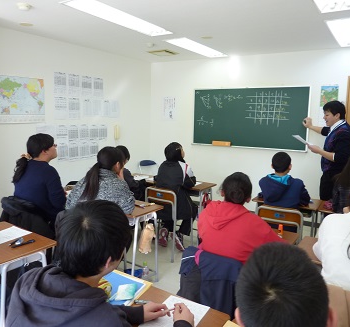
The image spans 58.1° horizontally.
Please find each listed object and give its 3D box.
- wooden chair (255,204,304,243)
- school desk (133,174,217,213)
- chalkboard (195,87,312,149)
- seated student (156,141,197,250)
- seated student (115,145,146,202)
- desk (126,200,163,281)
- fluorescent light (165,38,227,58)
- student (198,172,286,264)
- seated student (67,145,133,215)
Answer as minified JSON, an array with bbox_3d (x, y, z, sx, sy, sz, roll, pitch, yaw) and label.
[{"bbox_3d":[0.966,0.755,2.847,0.390,0.770,0.460,7,10,33],"label":"wooden chair"},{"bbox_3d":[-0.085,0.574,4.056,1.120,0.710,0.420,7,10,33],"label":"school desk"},{"bbox_3d":[1.069,-0.681,4.781,1.810,0.910,0.060,7,10,33],"label":"chalkboard"},{"bbox_3d":[0.034,0.381,3.575,0.480,1.245,0.620,8,11,37],"label":"seated student"},{"bbox_3d":[-0.601,0.356,3.698,0.480,1.140,0.720,8,11,38],"label":"seated student"},{"bbox_3d":[-0.465,0.714,2.810,0.600,0.700,0.400,7,10,33],"label":"desk"},{"bbox_3d":[0.348,-1.625,4.456,0.320,0.070,1.260,7,10,33],"label":"fluorescent light"},{"bbox_3d":[0.386,0.655,1.974,0.520,1.205,0.640,8,11,35],"label":"student"},{"bbox_3d":[-0.618,0.498,2.600,0.500,1.190,0.700,8,11,38],"label":"seated student"}]

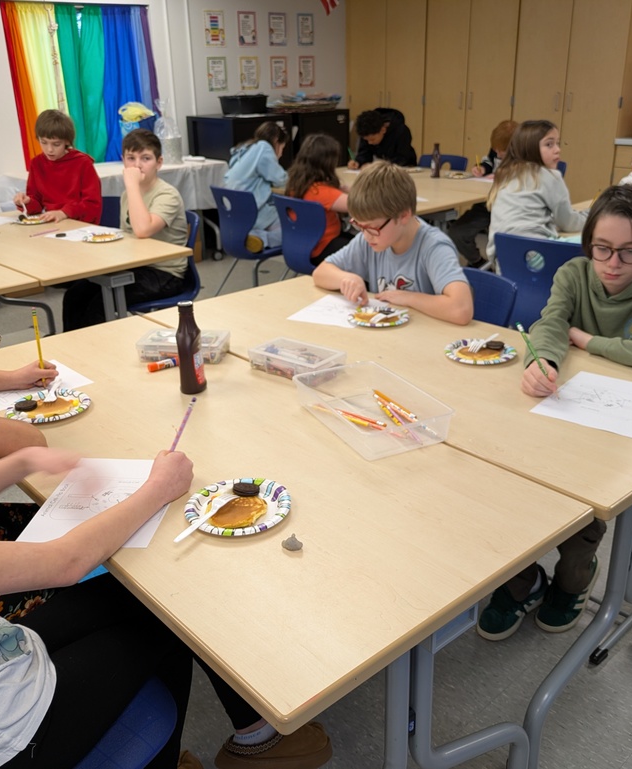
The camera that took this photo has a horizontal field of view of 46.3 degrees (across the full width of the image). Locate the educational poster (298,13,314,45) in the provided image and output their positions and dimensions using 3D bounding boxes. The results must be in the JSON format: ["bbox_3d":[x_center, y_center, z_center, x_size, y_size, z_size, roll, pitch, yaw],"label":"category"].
[{"bbox_3d":[-0.095,-3.307,6.898,0.205,0.270,0.010,-19,28,-37],"label":"educational poster"}]

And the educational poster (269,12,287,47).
[{"bbox_3d":[-0.347,-3.300,6.871,0.210,0.272,0.010,-22,30,-40],"label":"educational poster"}]

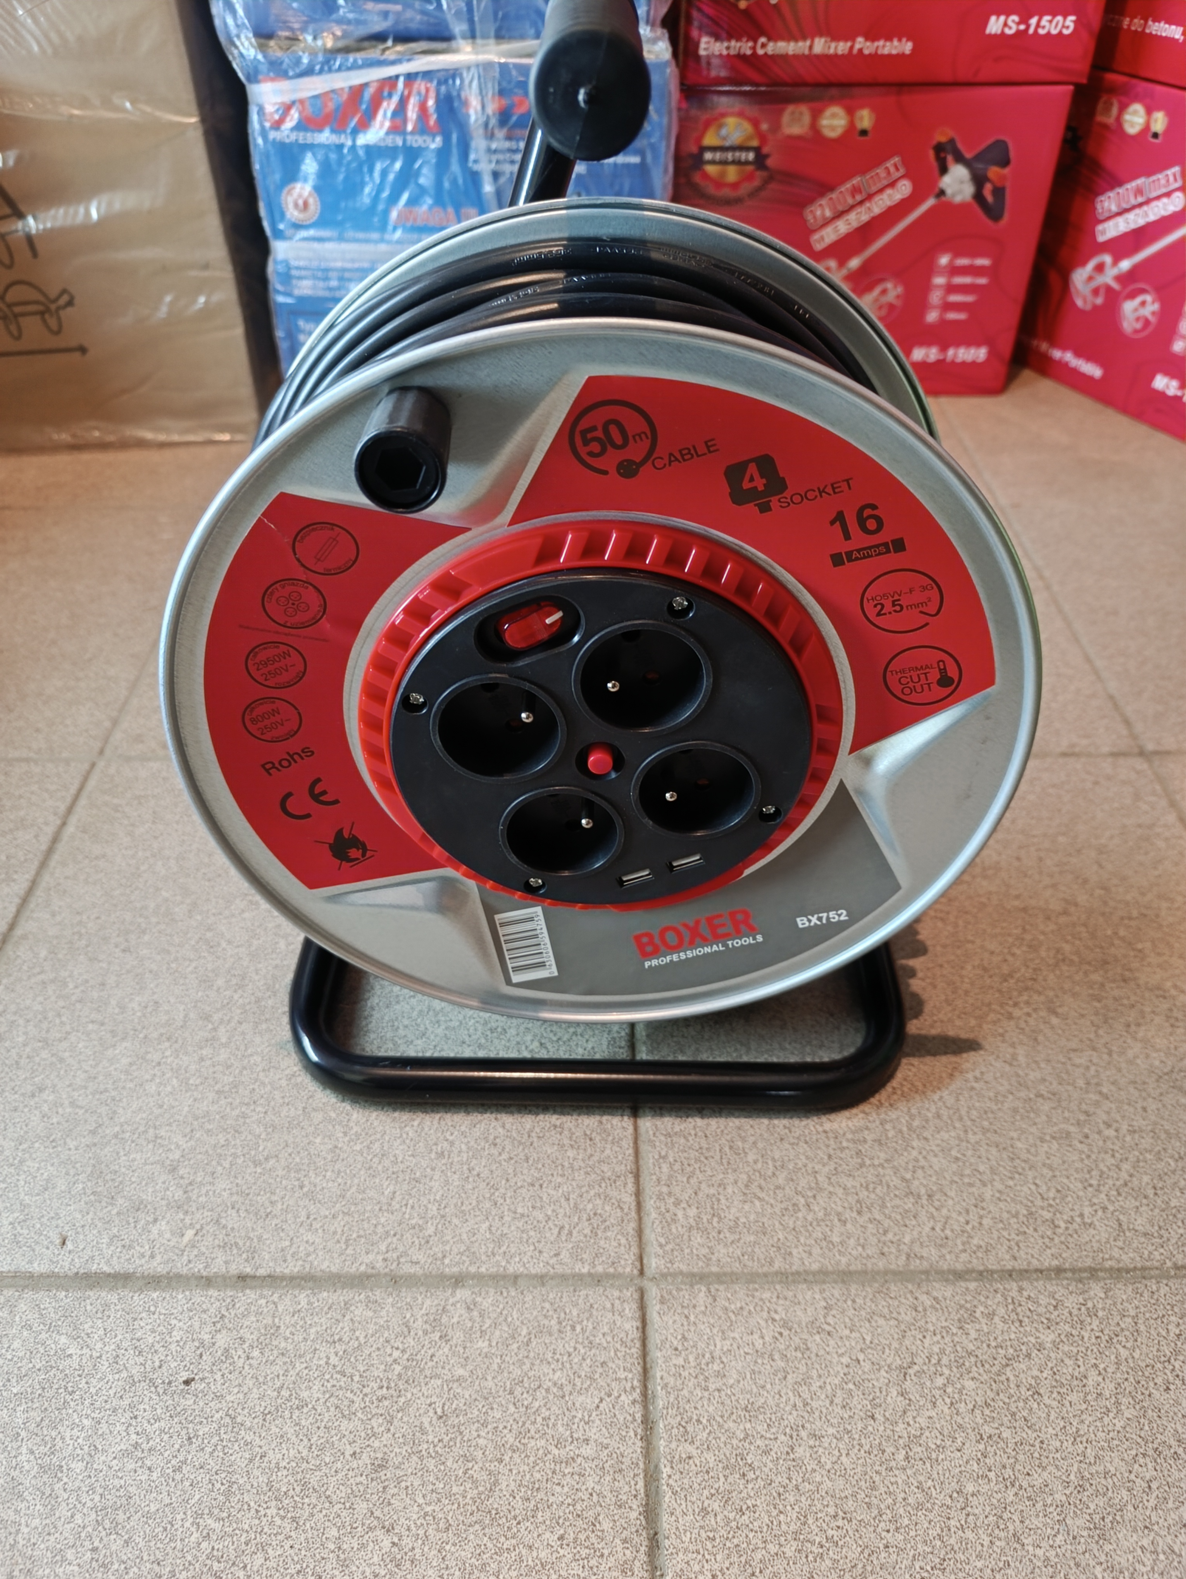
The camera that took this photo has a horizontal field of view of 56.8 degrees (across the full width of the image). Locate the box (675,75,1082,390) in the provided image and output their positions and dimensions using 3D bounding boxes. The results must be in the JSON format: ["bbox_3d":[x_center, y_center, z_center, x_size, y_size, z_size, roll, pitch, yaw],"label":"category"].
[{"bbox_3d":[0.222,-0.522,1.008,0.315,0.245,0.200,0,42,0],"label":"box"}]

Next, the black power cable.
[{"bbox_3d":[-0.003,-0.049,0.411,0.272,0.264,0.108,0,42,1],"label":"black power cable"}]

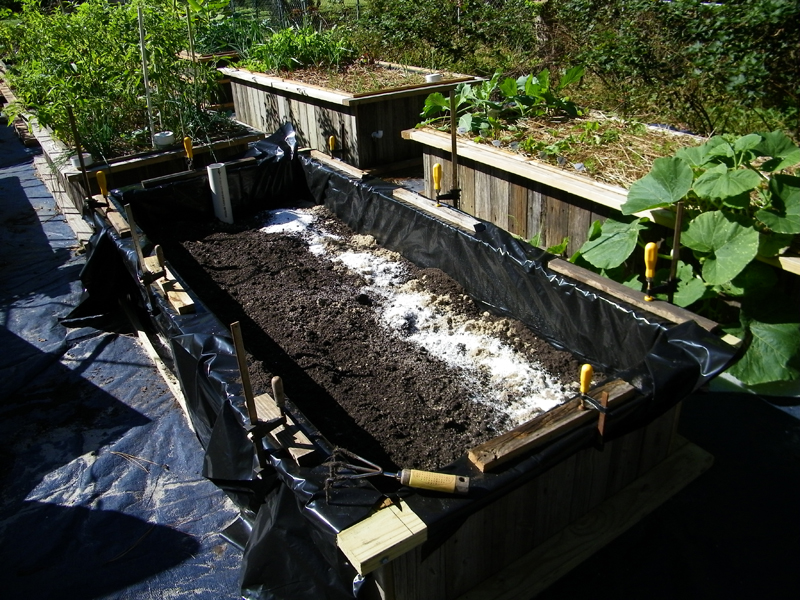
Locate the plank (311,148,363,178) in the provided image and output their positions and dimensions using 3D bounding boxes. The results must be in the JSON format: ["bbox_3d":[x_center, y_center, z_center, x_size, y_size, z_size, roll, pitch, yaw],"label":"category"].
[{"bbox_3d":[-0.372,-0.821,3.922,0.056,0.029,0.704,-20,32,-28],"label":"plank"}]

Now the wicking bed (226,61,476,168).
[{"bbox_3d":[-0.629,-1.917,6.346,1.307,0.603,2.835,-20,32,-28],"label":"wicking bed"}]

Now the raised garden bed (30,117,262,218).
[{"bbox_3d":[-2.226,-1.243,5.388,1.337,0.478,2.720,-20,32,-28],"label":"raised garden bed"}]

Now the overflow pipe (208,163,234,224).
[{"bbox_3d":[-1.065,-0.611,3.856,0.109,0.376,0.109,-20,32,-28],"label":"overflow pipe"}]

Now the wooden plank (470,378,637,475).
[{"bbox_3d":[0.400,0.316,1.651,0.512,0.034,0.054,-19,31,-26],"label":"wooden plank"}]

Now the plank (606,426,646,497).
[{"bbox_3d":[0.671,0.410,1.917,0.146,0.373,0.019,-20,32,-28],"label":"plank"}]

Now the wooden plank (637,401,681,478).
[{"bbox_3d":[0.795,0.364,1.987,0.153,0.371,0.019,-20,32,-28],"label":"wooden plank"}]

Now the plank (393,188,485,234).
[{"bbox_3d":[0.171,-0.441,3.131,0.059,0.029,0.677,-20,32,-28],"label":"plank"}]

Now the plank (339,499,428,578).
[{"bbox_3d":[-0.034,0.497,1.359,0.163,0.036,0.092,-20,32,-28],"label":"plank"}]

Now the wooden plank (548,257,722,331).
[{"bbox_3d":[0.781,-0.019,2.252,0.057,0.030,0.677,-20,32,-28],"label":"wooden plank"}]

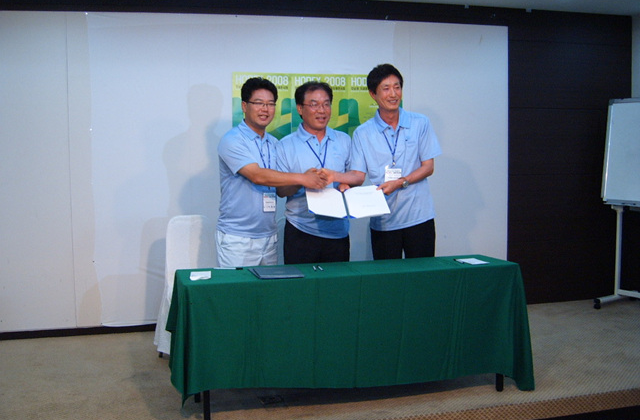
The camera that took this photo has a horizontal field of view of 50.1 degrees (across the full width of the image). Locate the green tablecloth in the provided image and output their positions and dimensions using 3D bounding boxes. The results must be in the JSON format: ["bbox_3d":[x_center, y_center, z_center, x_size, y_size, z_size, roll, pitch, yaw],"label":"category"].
[{"bbox_3d":[0.159,0.624,3.652,1.880,0.640,0.530,-2,4,-12],"label":"green tablecloth"}]

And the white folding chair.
[{"bbox_3d":[-0.837,0.503,4.579,0.430,0.940,0.500,-3,5,-30],"label":"white folding chair"}]

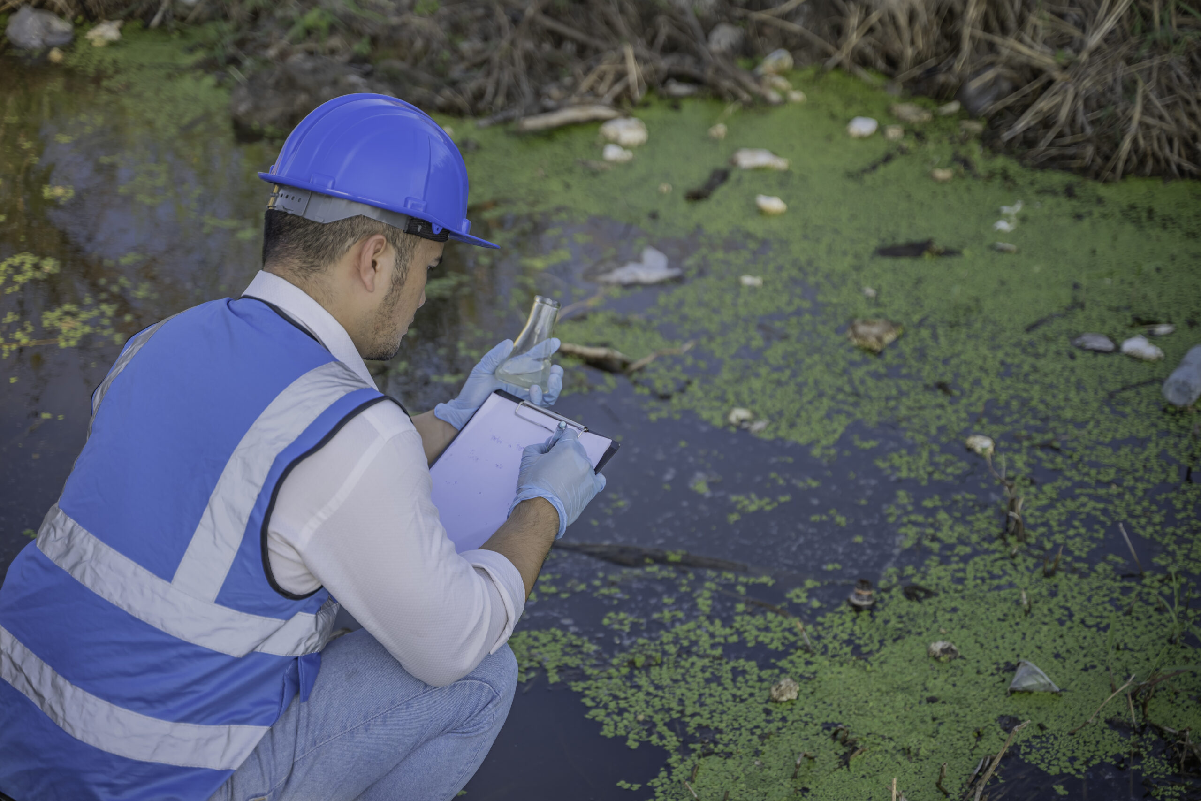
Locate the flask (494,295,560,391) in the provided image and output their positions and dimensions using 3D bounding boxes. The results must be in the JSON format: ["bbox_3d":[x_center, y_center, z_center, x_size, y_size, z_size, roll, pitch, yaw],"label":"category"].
[{"bbox_3d":[-0.082,-0.071,2.750,0.073,0.117,0.073,16,16,0],"label":"flask"}]

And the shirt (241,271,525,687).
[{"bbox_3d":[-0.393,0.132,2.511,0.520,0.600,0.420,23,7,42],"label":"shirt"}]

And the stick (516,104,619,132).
[{"bbox_3d":[-0.100,-0.873,6.800,0.320,0.045,0.065,-8,24,-18],"label":"stick"}]

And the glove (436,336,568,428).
[{"bbox_3d":[-0.126,-0.021,2.760,0.150,0.095,0.095,-27,34,-29],"label":"glove"}]

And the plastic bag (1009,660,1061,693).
[{"bbox_3d":[0.719,0.458,3.650,0.087,0.048,0.058,0,23,0],"label":"plastic bag"}]

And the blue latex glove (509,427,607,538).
[{"bbox_3d":[-0.050,0.096,2.570,0.098,0.085,0.130,13,44,27],"label":"blue latex glove"}]

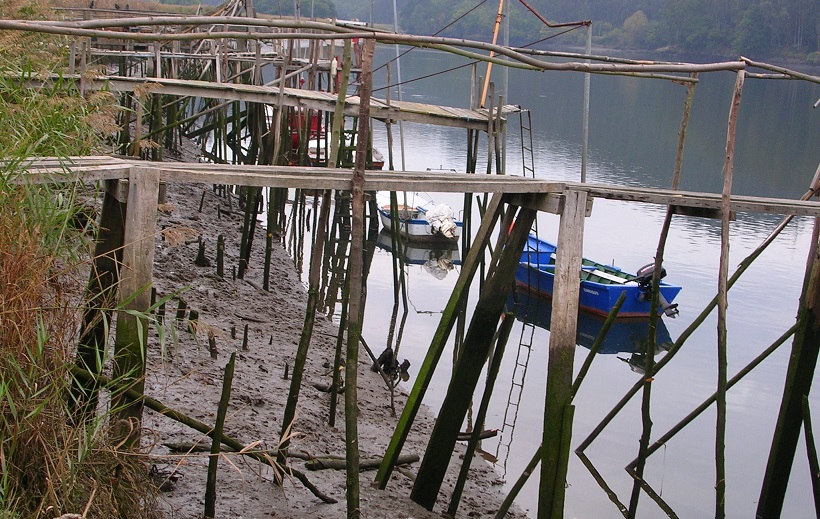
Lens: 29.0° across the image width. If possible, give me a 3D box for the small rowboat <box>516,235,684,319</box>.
[{"bbox_3d":[2.612,0.220,25.131,1.370,0.900,4.200,-1,9,-25],"label":"small rowboat"}]

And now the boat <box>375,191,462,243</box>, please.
[{"bbox_3d":[-0.038,-0.760,30.972,1.220,0.860,2.750,-1,9,-25],"label":"boat"}]

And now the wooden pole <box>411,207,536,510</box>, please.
[{"bbox_3d":[0.506,0.803,12.703,0.210,2.744,0.200,9,21,-23],"label":"wooden pole"}]

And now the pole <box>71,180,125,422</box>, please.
[{"bbox_3d":[-2.419,0.353,12.365,0.200,2.078,0.200,2,24,-22],"label":"pole"}]

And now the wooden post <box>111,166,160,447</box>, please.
[{"bbox_3d":[-2.010,0.366,11.656,0.215,2.111,0.170,2,9,-22],"label":"wooden post"}]

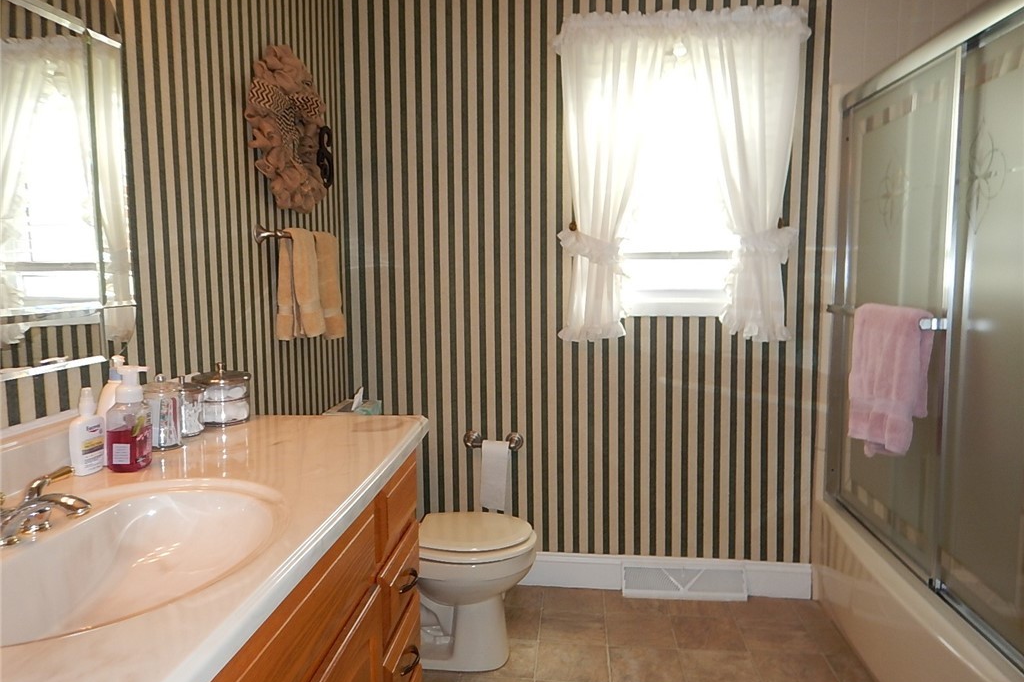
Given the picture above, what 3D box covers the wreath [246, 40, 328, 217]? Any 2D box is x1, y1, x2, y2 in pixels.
[{"bbox_3d":[-0.649,-0.615,2.084,0.125,0.460,0.430,0,6,5],"label":"wreath"}]

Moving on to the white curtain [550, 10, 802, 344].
[{"bbox_3d":[0.605,-0.595,2.612,0.893,1.179,0.100,0,6,5],"label":"white curtain"}]

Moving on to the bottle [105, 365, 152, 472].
[{"bbox_3d":[-0.660,0.131,1.235,0.066,0.174,0.080,0,6,5],"label":"bottle"}]

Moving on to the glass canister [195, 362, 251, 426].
[{"bbox_3d":[-0.650,0.115,1.598,0.122,0.134,0.122,0,6,5],"label":"glass canister"}]

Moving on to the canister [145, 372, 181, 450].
[{"bbox_3d":[-0.691,0.140,1.405,0.076,0.147,0.076,0,6,5],"label":"canister"}]

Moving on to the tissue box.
[{"bbox_3d":[-0.512,0.259,2.301,0.123,0.090,0.242,0,6,5],"label":"tissue box"}]

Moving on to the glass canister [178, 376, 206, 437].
[{"bbox_3d":[-0.687,0.134,1.484,0.091,0.120,0.091,0,6,5],"label":"glass canister"}]

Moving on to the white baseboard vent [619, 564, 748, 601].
[{"bbox_3d":[0.667,0.931,2.752,0.468,0.118,0.068,0,6,5],"label":"white baseboard vent"}]

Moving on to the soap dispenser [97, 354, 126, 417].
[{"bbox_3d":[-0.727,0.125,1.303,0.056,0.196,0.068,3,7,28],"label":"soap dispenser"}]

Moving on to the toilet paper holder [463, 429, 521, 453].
[{"bbox_3d":[-0.071,0.387,2.765,0.228,0.070,0.080,0,6,5],"label":"toilet paper holder"}]

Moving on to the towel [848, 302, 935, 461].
[{"bbox_3d":[1.110,0.120,2.115,0.095,0.445,0.430,0,6,5],"label":"towel"}]

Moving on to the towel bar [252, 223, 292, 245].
[{"bbox_3d":[-0.659,-0.324,2.223,0.077,0.055,0.510,0,6,5],"label":"towel bar"}]

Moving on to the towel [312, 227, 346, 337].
[{"bbox_3d":[-0.619,-0.178,2.320,0.090,0.352,0.230,0,6,5],"label":"towel"}]

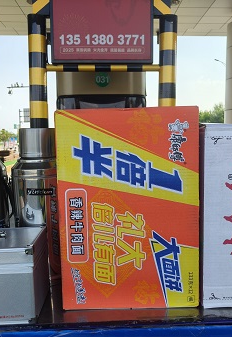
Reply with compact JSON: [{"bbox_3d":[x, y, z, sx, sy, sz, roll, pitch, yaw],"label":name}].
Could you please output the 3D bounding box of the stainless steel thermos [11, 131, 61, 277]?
[{"bbox_3d":[-0.208,0.090,0.913,0.174,0.403,0.174,-1,5,0],"label":"stainless steel thermos"}]

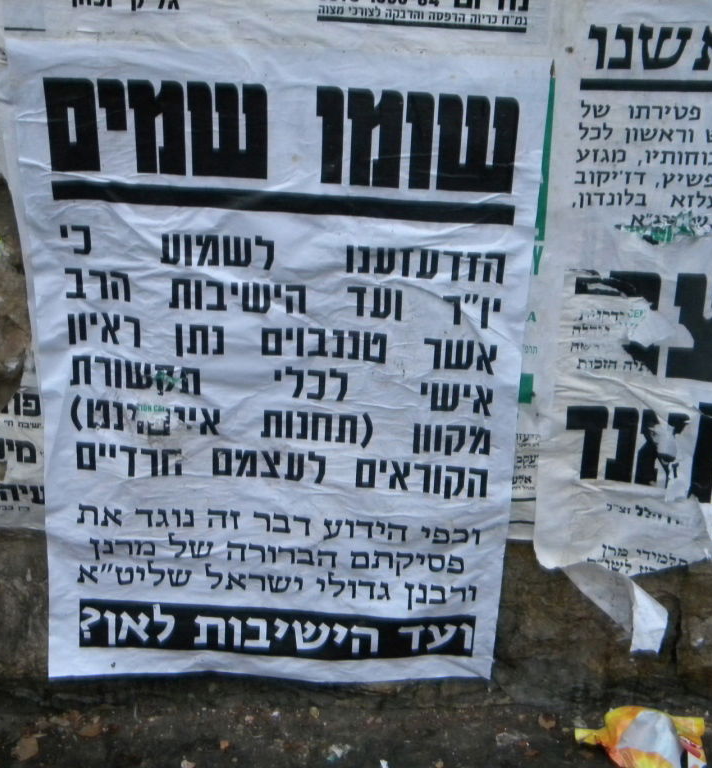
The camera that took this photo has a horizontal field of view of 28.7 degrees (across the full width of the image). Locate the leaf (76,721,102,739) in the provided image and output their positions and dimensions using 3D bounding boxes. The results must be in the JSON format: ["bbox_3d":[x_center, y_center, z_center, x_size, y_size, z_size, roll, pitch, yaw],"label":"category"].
[{"bbox_3d":[-0.294,0.381,1.532,0.029,0.008,0.027,1,25,-3],"label":"leaf"}]

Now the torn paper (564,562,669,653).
[{"bbox_3d":[0.283,0.243,1.513,0.113,0.115,0.050,1,25,-3],"label":"torn paper"}]

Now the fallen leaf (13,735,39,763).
[{"bbox_3d":[-0.356,0.393,1.500,0.030,0.008,0.040,1,25,-3],"label":"fallen leaf"}]

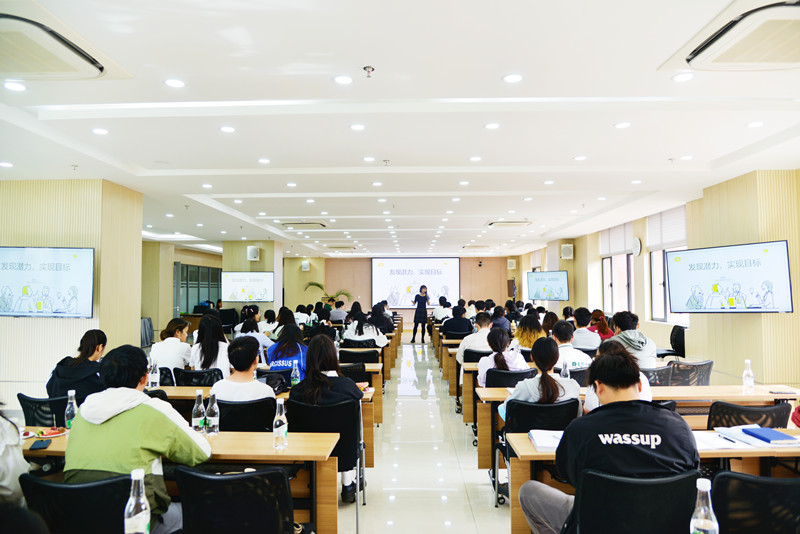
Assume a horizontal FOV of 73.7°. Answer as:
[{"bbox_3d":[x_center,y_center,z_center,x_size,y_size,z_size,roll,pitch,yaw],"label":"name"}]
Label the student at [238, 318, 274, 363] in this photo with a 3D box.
[{"bbox_3d":[-1.480,1.154,5.391,0.480,1.260,0.780,0,-3,1],"label":"student"}]

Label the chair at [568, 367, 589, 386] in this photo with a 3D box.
[{"bbox_3d":[1.596,1.340,5.080,0.480,0.860,0.550,0,-3,1],"label":"chair"}]

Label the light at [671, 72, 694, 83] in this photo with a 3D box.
[{"bbox_3d":[1.820,-1.220,3.425,0.140,0.030,0.140,0,-2,1],"label":"light"}]

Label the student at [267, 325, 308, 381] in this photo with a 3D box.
[{"bbox_3d":[-0.976,1.122,4.877,0.430,1.205,0.800,0,-3,5],"label":"student"}]

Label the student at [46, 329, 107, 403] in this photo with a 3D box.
[{"bbox_3d":[-2.082,1.053,3.724,0.470,1.249,0.780,-1,-3,23],"label":"student"}]

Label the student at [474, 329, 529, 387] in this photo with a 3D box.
[{"bbox_3d":[0.886,1.132,4.822,0.480,1.164,0.800,0,-2,1],"label":"student"}]

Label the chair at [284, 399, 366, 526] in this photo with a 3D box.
[{"bbox_3d":[-0.447,1.223,3.429,0.470,0.870,0.610,0,-3,1],"label":"chair"}]

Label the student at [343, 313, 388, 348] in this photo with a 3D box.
[{"bbox_3d":[-0.476,1.248,7.673,0.580,1.210,0.720,0,-2,1],"label":"student"}]

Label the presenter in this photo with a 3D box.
[{"bbox_3d":[0.600,1.345,15.171,0.550,1.635,0.360,0,-2,-7],"label":"presenter"}]

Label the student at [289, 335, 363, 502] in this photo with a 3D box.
[{"bbox_3d":[-0.464,1.053,3.566,0.470,1.229,0.850,0,-2,1],"label":"student"}]

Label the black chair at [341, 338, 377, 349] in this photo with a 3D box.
[{"bbox_3d":[-0.584,1.470,8.029,0.480,0.860,0.550,0,-3,1],"label":"black chair"}]

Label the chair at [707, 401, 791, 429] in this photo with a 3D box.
[{"bbox_3d":[2.040,1.212,3.308,0.480,0.860,0.580,-1,-2,6],"label":"chair"}]

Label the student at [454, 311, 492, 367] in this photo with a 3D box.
[{"bbox_3d":[0.984,1.210,6.782,0.520,1.270,0.800,0,-3,1],"label":"student"}]

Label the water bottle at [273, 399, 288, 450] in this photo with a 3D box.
[{"bbox_3d":[-0.579,0.760,2.591,0.067,0.232,0.067,0,-2,1],"label":"water bottle"}]

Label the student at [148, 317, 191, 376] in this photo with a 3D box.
[{"bbox_3d":[-1.982,1.099,4.896,0.450,1.262,0.780,-1,-3,16],"label":"student"}]

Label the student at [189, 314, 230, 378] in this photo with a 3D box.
[{"bbox_3d":[-1.659,1.078,4.855,0.440,1.297,0.780,0,-3,3],"label":"student"}]

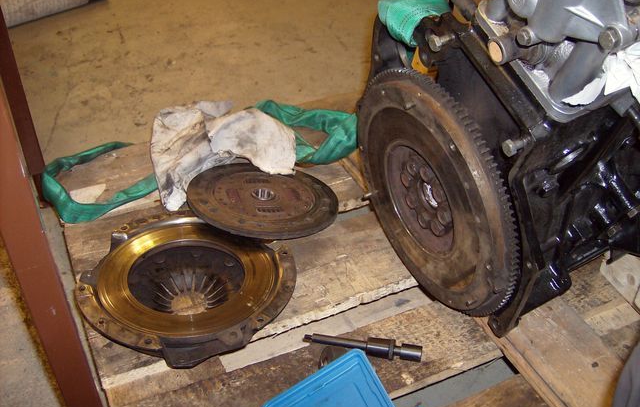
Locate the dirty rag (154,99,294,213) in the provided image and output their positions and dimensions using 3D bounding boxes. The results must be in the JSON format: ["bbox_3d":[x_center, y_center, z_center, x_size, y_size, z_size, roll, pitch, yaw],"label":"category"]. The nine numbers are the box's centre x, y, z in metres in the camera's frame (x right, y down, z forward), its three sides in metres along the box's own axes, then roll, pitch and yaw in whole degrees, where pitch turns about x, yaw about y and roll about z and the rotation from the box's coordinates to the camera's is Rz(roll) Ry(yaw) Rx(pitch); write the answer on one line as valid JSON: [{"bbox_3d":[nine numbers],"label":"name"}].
[{"bbox_3d":[-0.144,-0.074,1.015,0.214,0.090,0.180,3,36,0],"label":"dirty rag"}]

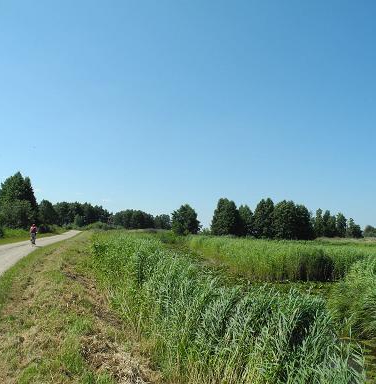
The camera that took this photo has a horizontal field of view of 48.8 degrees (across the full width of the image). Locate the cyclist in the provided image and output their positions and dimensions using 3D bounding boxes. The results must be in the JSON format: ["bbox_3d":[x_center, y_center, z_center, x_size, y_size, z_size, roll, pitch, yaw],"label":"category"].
[{"bbox_3d":[-12.439,3.416,33.600,0.600,1.720,1.650,2,-5,-13],"label":"cyclist"}]

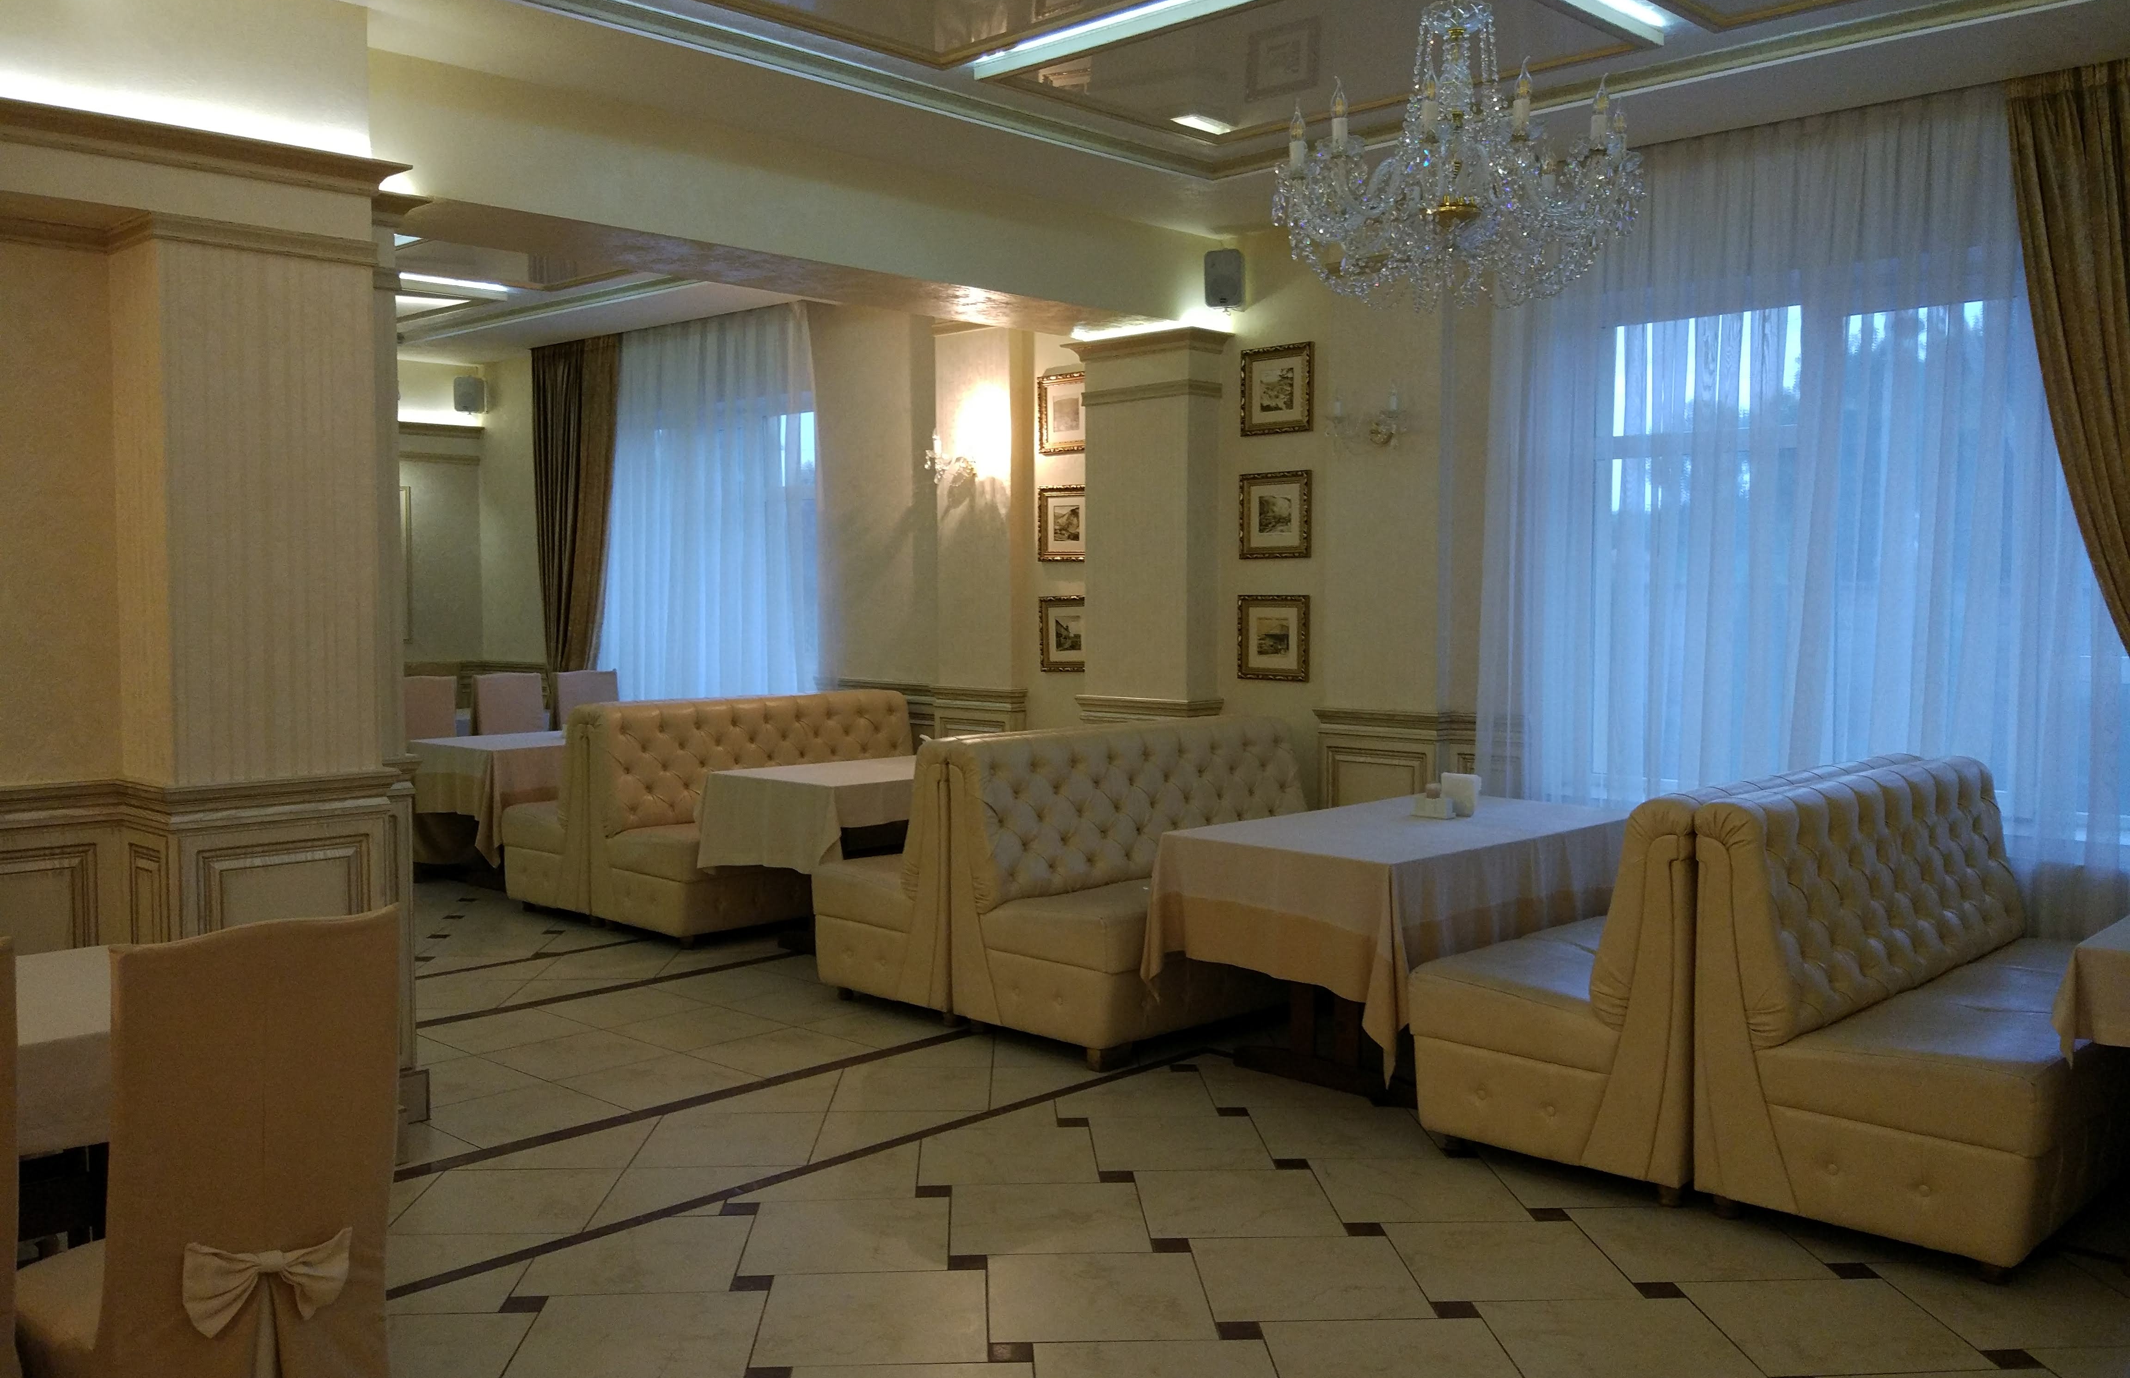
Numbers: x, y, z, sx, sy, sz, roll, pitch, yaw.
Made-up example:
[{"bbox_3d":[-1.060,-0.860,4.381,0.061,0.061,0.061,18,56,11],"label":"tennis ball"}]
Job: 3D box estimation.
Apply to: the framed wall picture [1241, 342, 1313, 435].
[{"bbox_3d":[0.882,-1.231,7.108,0.367,0.360,0.044,3,4,43],"label":"framed wall picture"}]

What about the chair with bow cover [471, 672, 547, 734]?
[{"bbox_3d":[-2.980,0.445,9.517,0.485,1.032,0.412,3,4,43],"label":"chair with bow cover"}]

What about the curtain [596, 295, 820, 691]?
[{"bbox_3d":[-2.056,-0.570,9.771,2.147,2.978,0.136,3,4,43],"label":"curtain"}]

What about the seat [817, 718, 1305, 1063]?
[{"bbox_3d":[0.216,0.631,6.377,1.455,0.992,1.735,3,4,43],"label":"seat"}]

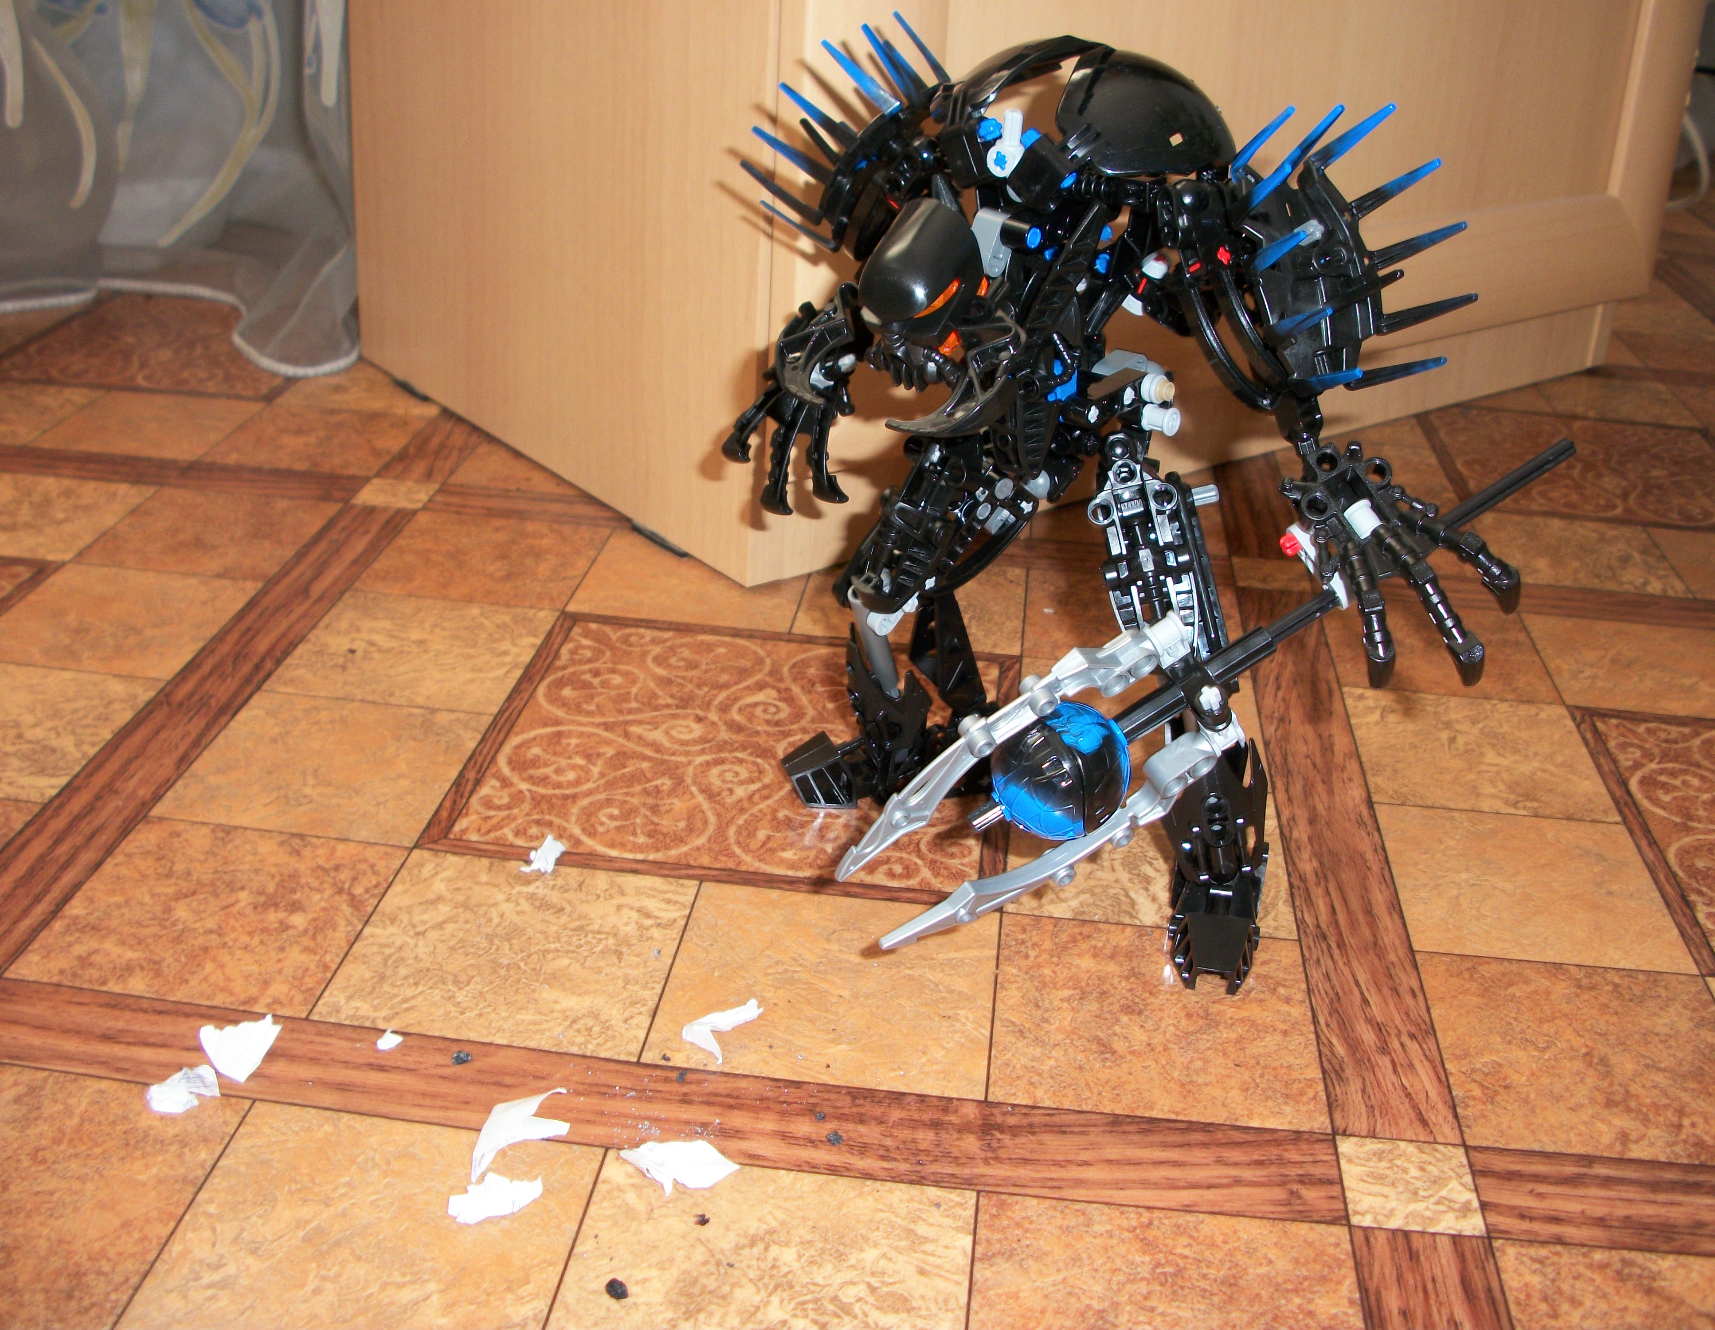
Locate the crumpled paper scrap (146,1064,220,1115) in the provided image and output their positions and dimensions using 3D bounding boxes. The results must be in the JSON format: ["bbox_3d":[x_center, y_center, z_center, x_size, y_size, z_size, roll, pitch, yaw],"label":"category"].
[{"bbox_3d":[-0.155,0.098,0.413,0.018,0.006,0.013,-8,28,-22],"label":"crumpled paper scrap"}]

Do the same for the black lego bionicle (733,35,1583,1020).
[{"bbox_3d":[0.071,-0.048,0.485,0.240,0.236,0.195,-20,34,-39],"label":"black lego bionicle"}]

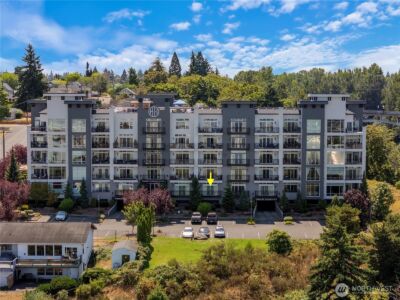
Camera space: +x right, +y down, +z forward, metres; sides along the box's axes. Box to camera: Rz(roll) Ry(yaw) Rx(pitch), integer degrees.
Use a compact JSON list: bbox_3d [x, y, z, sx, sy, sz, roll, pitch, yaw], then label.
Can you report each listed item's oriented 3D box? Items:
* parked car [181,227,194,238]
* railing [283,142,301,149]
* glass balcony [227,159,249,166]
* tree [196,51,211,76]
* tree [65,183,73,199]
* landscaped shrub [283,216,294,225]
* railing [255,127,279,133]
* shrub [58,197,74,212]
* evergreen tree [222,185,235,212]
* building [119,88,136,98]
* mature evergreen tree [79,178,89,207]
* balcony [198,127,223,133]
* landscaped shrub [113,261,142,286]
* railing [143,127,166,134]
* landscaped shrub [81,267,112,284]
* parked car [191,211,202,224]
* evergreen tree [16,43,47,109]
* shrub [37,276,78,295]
[{"bbox_3d":[-2.044,13.954,138.874,1.820,1.470,4.600,0,5,0],"label":"parked car"},{"bbox_3d":[18.525,-0.784,162.527,3.500,1.130,0.120,0,5,0],"label":"railing"},{"bbox_3d":[7.569,2.542,156.981,4.400,1.150,1.000,0,5,2],"label":"glass balcony"},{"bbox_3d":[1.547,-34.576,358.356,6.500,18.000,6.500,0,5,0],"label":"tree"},{"bbox_3d":[-25.279,8.555,155.500,1.750,4.900,1.750,0,5,2],"label":"tree"},{"bbox_3d":[16.467,13.112,150.566,1.900,1.150,1.900,0,5,0],"label":"landscaped shrub"},{"bbox_3d":[13.213,-3.976,160.000,4.750,1.100,0.150,0,5,0],"label":"railing"},{"bbox_3d":[-25.911,10.636,157.000,2.950,2.700,2.900,0,5,0],"label":"shrub"},{"bbox_3d":[5.626,9.413,156.922,2.400,5.490,2.400,0,6,0],"label":"evergreen tree"},{"bbox_3d":[-25.305,-19.099,283.502,6.200,4.900,8.000,0,6,0],"label":"building"},{"bbox_3d":[-22.717,8.497,158.000,1.950,5.700,1.950,0,5,0],"label":"mature evergreen tree"},{"bbox_3d":[2.077,-3.976,160.000,4.650,1.100,0.150,0,5,0],"label":"balcony"},{"bbox_3d":[-10.038,17.100,112.000,4.000,3.100,3.500,0,5,0],"label":"landscaped shrub"},{"bbox_3d":[-8.904,-3.833,159.000,4.450,1.150,0.600,0,5,0],"label":"railing"},{"bbox_3d":[-14.299,17.304,112.398,4.100,1.900,2.700,0,6,0],"label":"landscaped shrub"},{"bbox_3d":[-0.535,12.712,151.723,1.900,1.750,4.900,0,5,0],"label":"parked car"},{"bbox_3d":[-52.880,-22.798,253.981,8.600,20.500,8.600,0,5,0],"label":"evergreen tree"},{"bbox_3d":[-18.081,17.190,103.000,5.100,1.800,3.200,0,5,2],"label":"shrub"}]

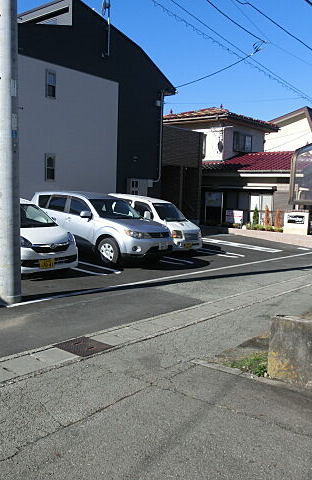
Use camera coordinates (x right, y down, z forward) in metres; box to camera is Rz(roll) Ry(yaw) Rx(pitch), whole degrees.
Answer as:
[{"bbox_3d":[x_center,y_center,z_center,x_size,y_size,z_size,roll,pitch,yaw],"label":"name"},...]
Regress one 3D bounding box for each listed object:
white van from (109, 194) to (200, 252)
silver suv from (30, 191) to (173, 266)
[{"bbox_3d":[-0.190,-0.512,14.240,3.395,1.650,1.475,8,8,40],"label":"white van"},{"bbox_3d":[-1.609,-0.465,12.710,4.620,1.680,1.800,8,8,39],"label":"silver suv"}]

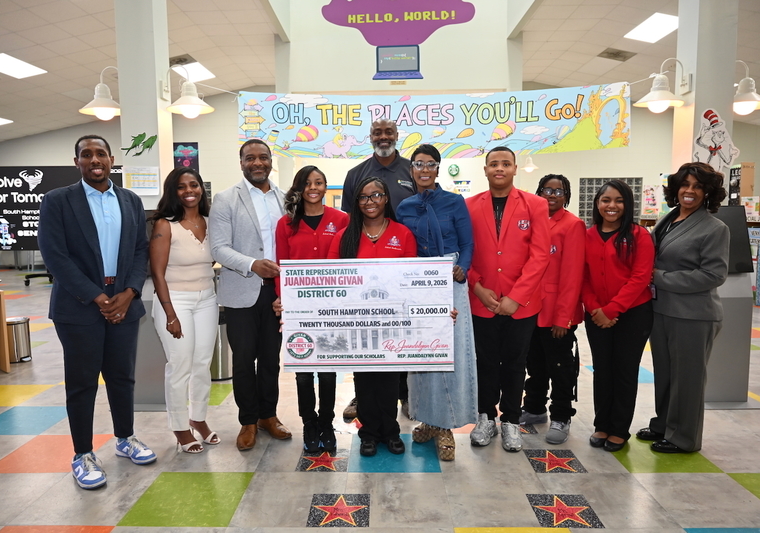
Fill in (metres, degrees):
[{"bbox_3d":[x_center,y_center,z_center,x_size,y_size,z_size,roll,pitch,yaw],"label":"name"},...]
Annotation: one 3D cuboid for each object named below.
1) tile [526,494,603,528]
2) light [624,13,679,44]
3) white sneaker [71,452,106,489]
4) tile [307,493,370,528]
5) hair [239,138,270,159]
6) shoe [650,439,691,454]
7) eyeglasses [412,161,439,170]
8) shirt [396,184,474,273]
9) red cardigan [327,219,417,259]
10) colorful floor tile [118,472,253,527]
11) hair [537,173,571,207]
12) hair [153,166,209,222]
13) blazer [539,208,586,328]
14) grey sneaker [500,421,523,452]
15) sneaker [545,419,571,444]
[{"bbox_3d":[0.795,1.054,2.304,0.260,0.006,0.260,0,5,1],"label":"tile"},{"bbox_3d":[4.720,-4.060,9.130,0.600,0.080,1.200,12,6,0],"label":"light"},{"bbox_3d":[-1.469,1.015,2.687,0.112,0.120,0.295,-5,7,-44],"label":"white sneaker"},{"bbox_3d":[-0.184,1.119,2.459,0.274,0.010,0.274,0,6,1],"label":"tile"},{"bbox_3d":[-0.728,-0.671,3.119,0.180,0.140,0.200,-1,6,-11],"label":"hair"},{"bbox_3d":[1.699,1.010,3.079,0.250,0.090,0.092,-1,6,-4],"label":"shoe"},{"bbox_3d":[0.236,-0.536,2.830,0.143,0.052,0.130,0,5,5],"label":"eyeglasses"},{"bbox_3d":[0.301,-0.190,2.893,0.420,0.510,0.280,0,5,5],"label":"shirt"},{"bbox_3d":[-0.048,0.011,2.994,0.480,0.570,0.290,0,5,0],"label":"red cardigan"},{"bbox_3d":[-0.852,1.048,2.425,0.463,0.007,0.463,0,5,1],"label":"colorful floor tile"},{"bbox_3d":[1.061,-0.448,3.250,0.215,0.215,0.220,1,6,17],"label":"hair"},{"bbox_3d":[-1.153,-0.412,3.069,0.340,0.320,0.250,-2,6,-17],"label":"hair"},{"bbox_3d":[1.040,0.009,3.195,0.430,0.700,0.300,3,6,32],"label":"blazer"},{"bbox_3d":[0.788,0.989,3.176,0.115,0.125,0.290,1,6,9],"label":"grey sneaker"},{"bbox_3d":[1.042,0.924,3.088,0.105,0.110,0.280,2,6,26],"label":"sneaker"}]

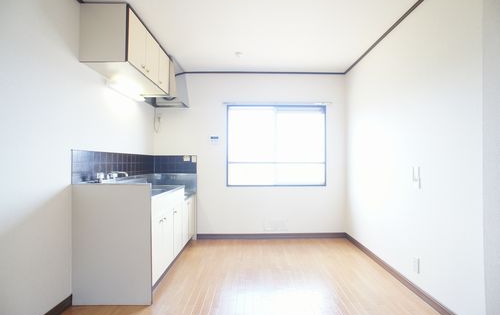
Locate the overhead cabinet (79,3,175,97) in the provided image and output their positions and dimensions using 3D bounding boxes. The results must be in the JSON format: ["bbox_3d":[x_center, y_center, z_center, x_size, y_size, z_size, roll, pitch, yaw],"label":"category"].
[{"bbox_3d":[-1.124,-0.956,3.264,0.363,0.449,1.350,0,-1,0],"label":"overhead cabinet"}]

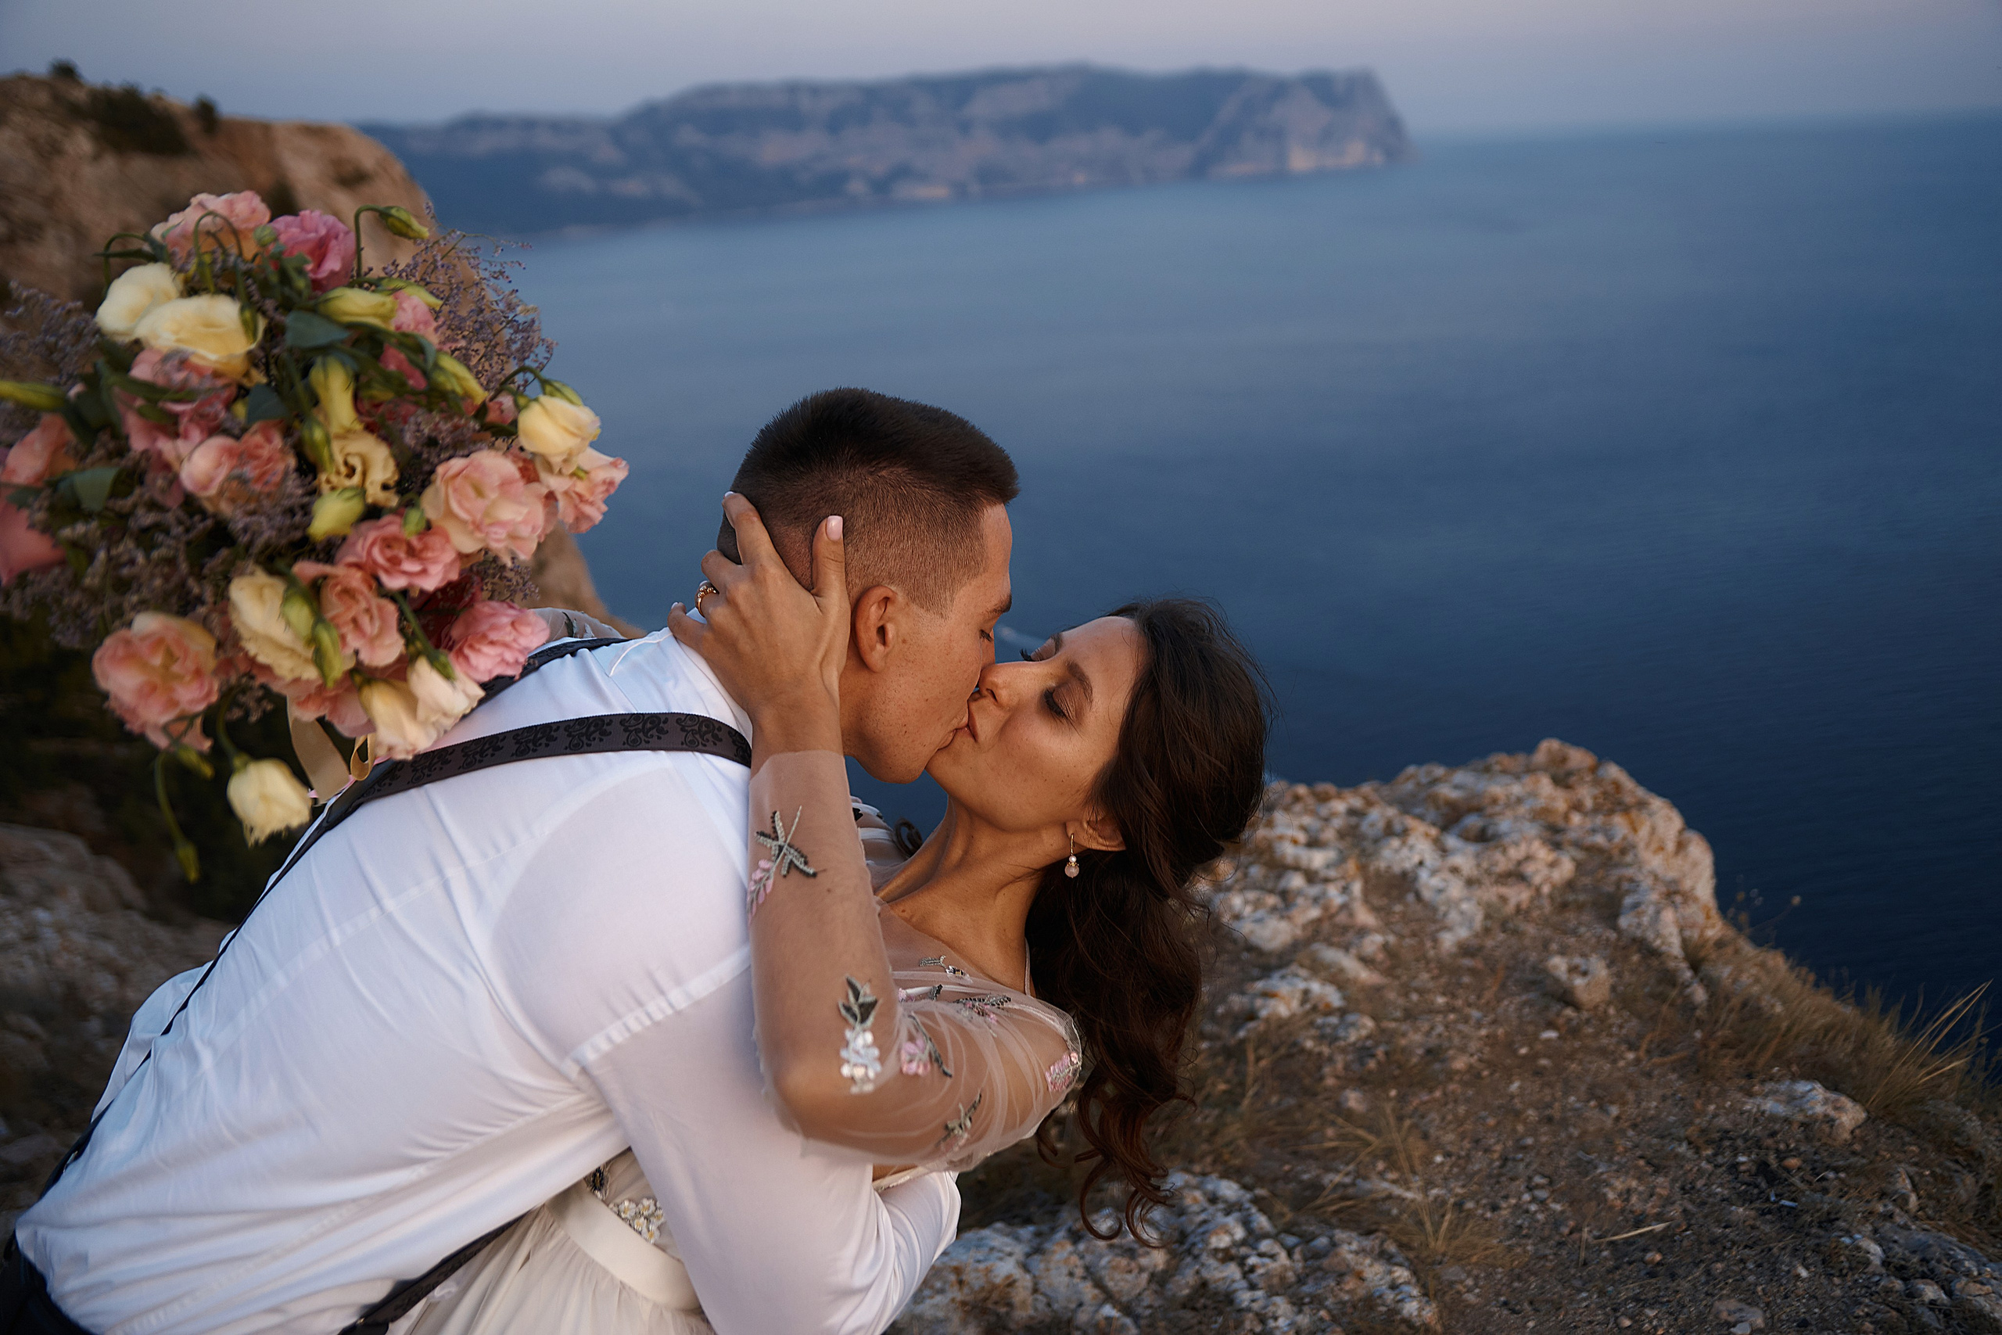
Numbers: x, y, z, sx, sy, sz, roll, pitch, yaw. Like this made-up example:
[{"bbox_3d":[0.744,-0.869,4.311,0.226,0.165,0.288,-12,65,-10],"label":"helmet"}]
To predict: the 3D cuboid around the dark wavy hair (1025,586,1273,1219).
[{"bbox_3d":[0.116,0.193,1.210,0.180,0.490,0.180,-13,21,-29],"label":"dark wavy hair"}]

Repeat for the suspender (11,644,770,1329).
[{"bbox_3d":[-0.377,0.208,1.043,0.530,0.270,0.260,-47,30,-24],"label":"suspender"}]

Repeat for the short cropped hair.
[{"bbox_3d":[-0.097,-0.117,1.130,0.190,0.160,0.160,22,0,-22],"label":"short cropped hair"}]

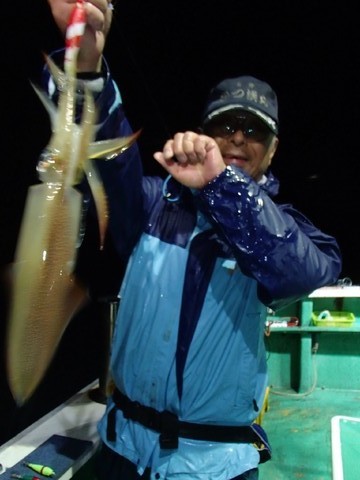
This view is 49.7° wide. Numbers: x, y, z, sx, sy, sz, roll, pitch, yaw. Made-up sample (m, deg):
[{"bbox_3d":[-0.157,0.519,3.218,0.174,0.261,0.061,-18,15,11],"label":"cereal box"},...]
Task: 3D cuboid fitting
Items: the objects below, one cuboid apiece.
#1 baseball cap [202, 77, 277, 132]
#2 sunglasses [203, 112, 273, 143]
[{"bbox_3d":[0.151,-0.334,0.961,0.178,0.125,0.250,8,12,4],"label":"baseball cap"},{"bbox_3d":[0.143,-0.277,0.978,0.150,0.048,0.150,8,12,4],"label":"sunglasses"}]

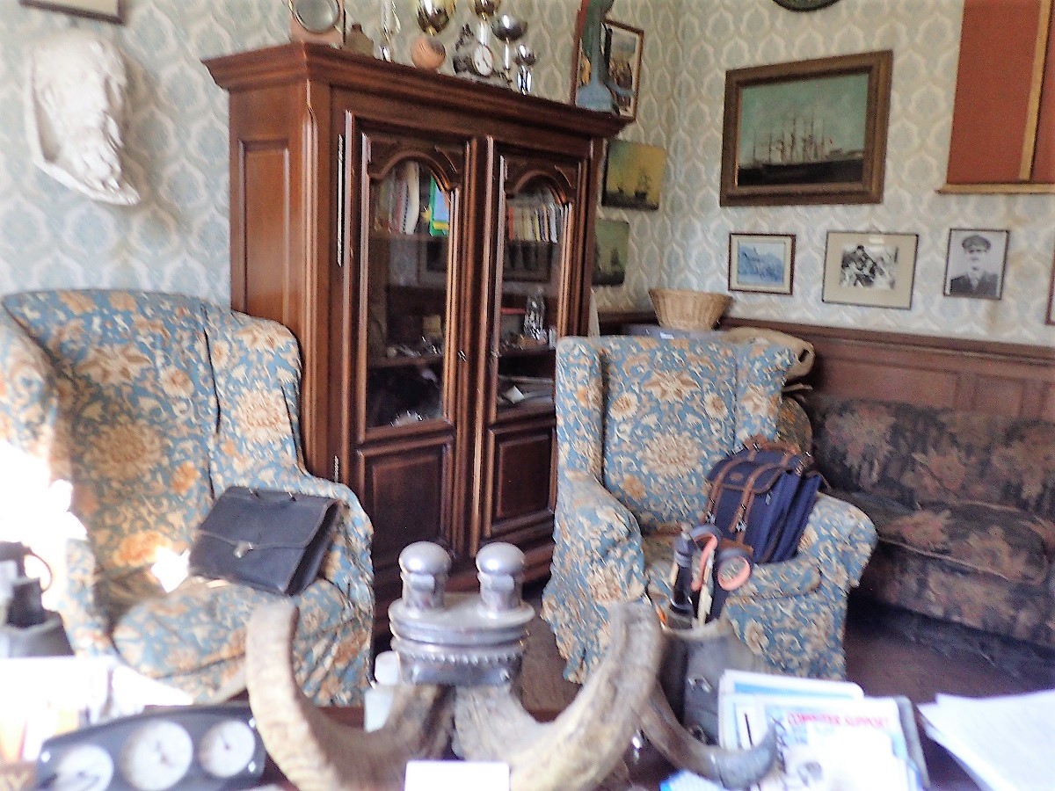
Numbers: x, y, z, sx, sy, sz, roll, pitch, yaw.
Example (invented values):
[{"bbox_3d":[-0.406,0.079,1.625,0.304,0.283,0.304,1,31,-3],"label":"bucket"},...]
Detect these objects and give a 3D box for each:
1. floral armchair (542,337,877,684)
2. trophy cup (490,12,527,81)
[{"bbox_3d":[0.556,0.366,3.095,0.875,1.045,0.814,0,10,-16],"label":"floral armchair"},{"bbox_3d":[-0.067,-1.186,3.184,0.125,0.275,0.125,2,9,0],"label":"trophy cup"}]

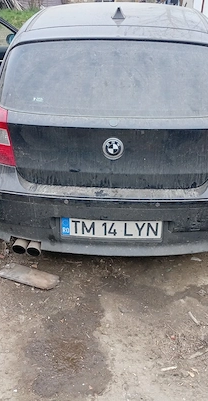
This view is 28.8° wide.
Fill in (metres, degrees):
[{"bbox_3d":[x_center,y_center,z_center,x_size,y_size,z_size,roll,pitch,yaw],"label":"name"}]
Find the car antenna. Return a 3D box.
[{"bbox_3d":[0.083,-1.010,2.170,0.067,0.056,0.140,2,31,3],"label":"car antenna"}]

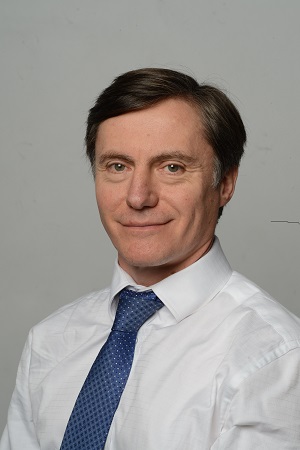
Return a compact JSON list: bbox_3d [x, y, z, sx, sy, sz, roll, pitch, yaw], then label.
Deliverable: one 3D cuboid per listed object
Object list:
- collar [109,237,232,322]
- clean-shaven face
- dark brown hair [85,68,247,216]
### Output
[{"bbox_3d":[0.025,0.064,1.560,0.145,0.100,0.150,0,0,33],"label":"collar"},{"bbox_3d":[0.018,-0.039,1.530,0.160,0.212,0.145,0,0,18],"label":"clean-shaven face"},{"bbox_3d":[0.019,-0.100,1.580,0.185,0.178,0.205,0,0,18],"label":"dark brown hair"}]

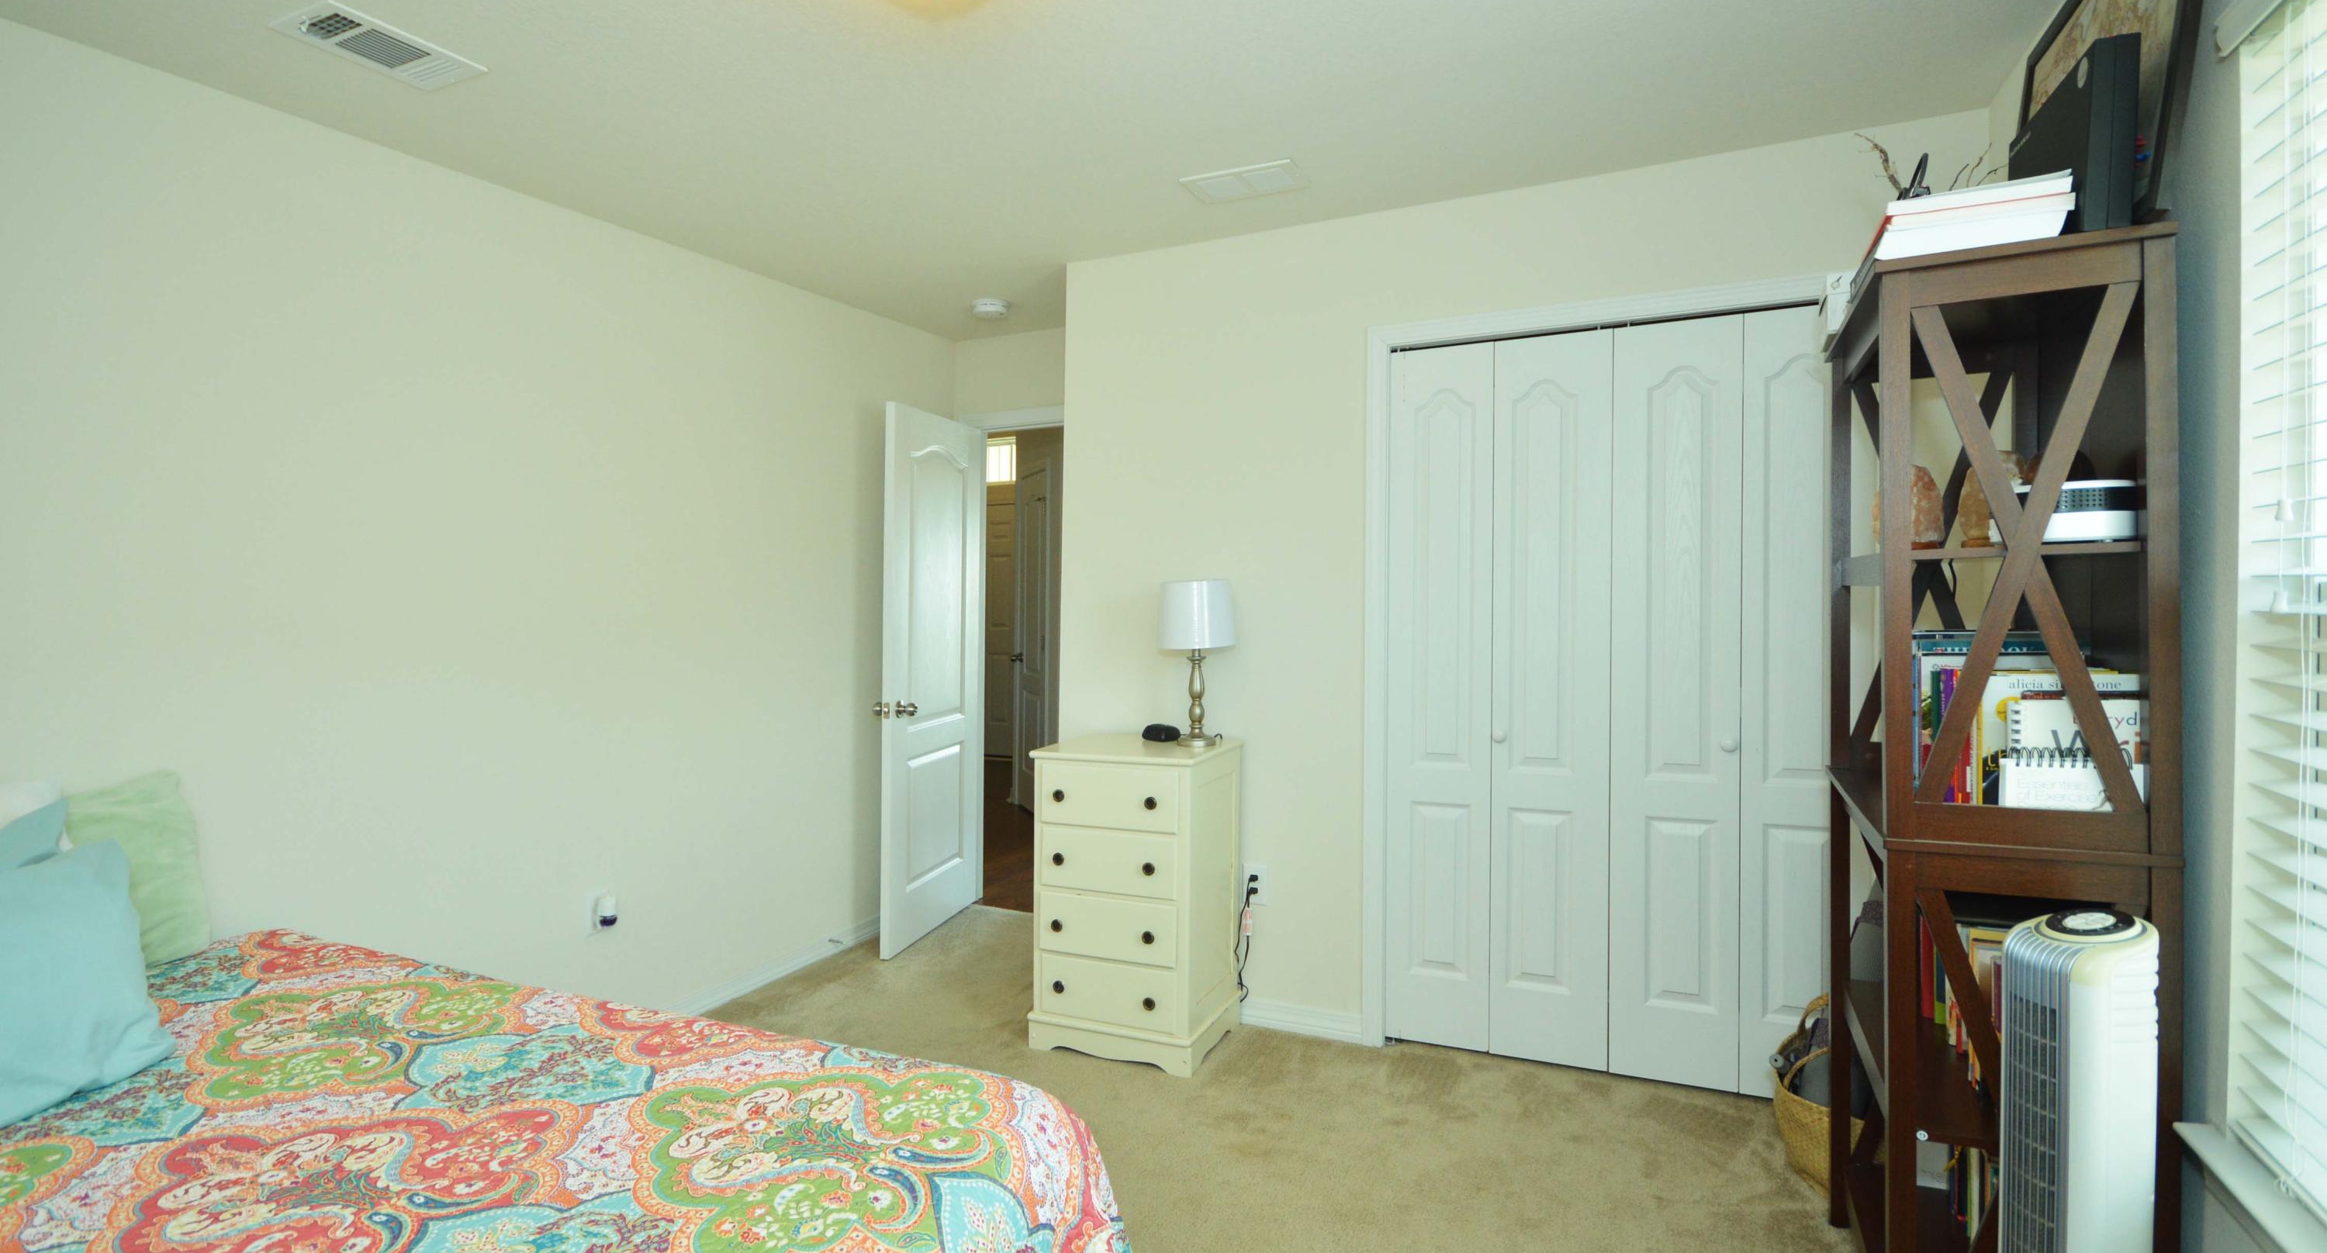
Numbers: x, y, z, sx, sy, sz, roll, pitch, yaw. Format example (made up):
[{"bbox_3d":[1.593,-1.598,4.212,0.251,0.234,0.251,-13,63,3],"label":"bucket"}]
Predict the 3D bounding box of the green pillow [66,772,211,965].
[{"bbox_3d":[-2.084,0.504,1.877,0.150,0.390,0.480,-16,-4,25],"label":"green pillow"}]

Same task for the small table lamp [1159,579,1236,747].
[{"bbox_3d":[0.102,0.112,3.104,0.230,0.505,0.230,-1,3,0],"label":"small table lamp"}]

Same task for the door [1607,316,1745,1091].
[{"bbox_3d":[1.345,0.216,2.716,0.303,2.007,0.035,0,3,25],"label":"door"}]

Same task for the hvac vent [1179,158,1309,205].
[{"bbox_3d":[0.216,-1.154,2.711,0.300,0.020,0.200,0,3,25],"label":"hvac vent"}]

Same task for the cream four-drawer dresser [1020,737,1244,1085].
[{"bbox_3d":[-0.083,0.811,3.150,0.530,0.890,0.380,0,3,25],"label":"cream four-drawer dresser"}]

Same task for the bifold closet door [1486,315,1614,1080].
[{"bbox_3d":[1.066,0.214,2.847,0.303,2.007,0.035,0,3,25],"label":"bifold closet door"}]

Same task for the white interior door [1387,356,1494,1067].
[{"bbox_3d":[0.796,0.212,2.974,0.295,2.007,0.035,0,3,25],"label":"white interior door"}]

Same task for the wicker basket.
[{"bbox_3d":[1.596,1.084,2.337,0.390,0.380,0.390,0,3,25],"label":"wicker basket"}]

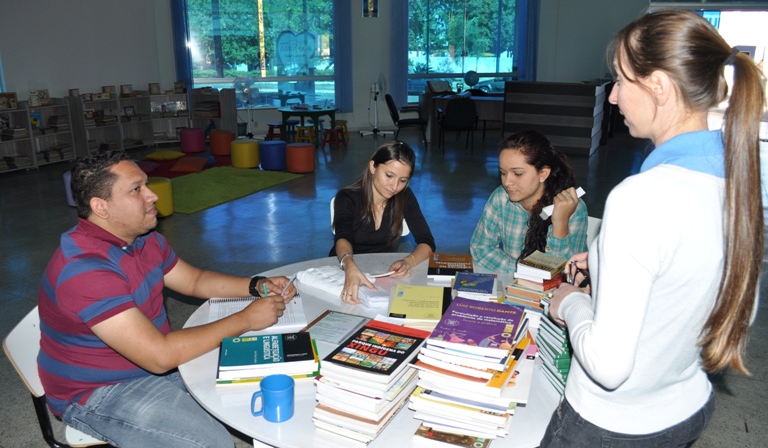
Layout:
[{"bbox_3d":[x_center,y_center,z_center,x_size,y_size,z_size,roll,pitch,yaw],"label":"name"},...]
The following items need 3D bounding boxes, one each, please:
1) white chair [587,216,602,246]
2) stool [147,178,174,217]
[{"bbox_3d":[0.729,0.391,2.677,0.430,0.800,0.480,14,22,41],"label":"white chair"},{"bbox_3d":[-2.270,-0.272,5.651,0.360,0.350,0.360,6,17,20],"label":"stool"}]

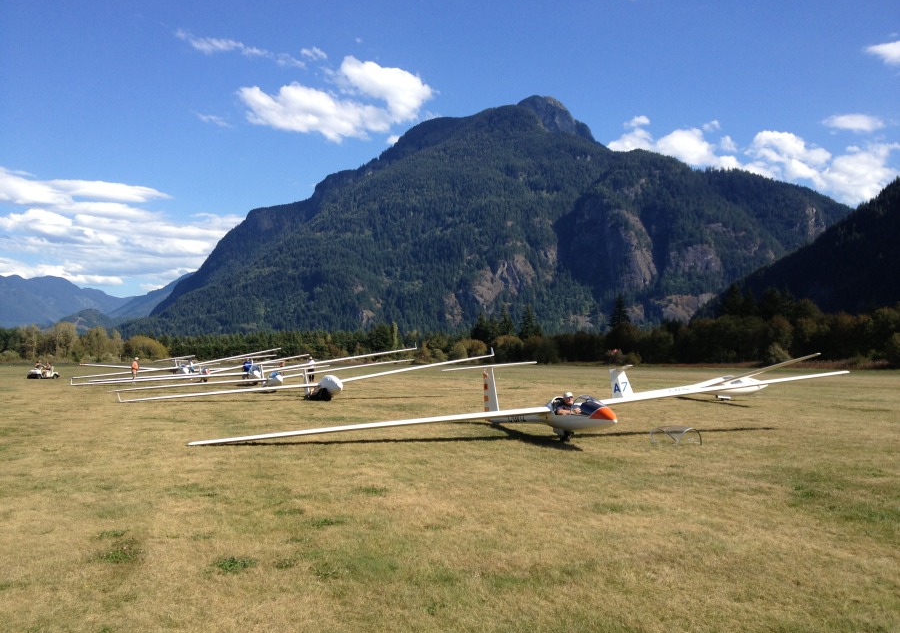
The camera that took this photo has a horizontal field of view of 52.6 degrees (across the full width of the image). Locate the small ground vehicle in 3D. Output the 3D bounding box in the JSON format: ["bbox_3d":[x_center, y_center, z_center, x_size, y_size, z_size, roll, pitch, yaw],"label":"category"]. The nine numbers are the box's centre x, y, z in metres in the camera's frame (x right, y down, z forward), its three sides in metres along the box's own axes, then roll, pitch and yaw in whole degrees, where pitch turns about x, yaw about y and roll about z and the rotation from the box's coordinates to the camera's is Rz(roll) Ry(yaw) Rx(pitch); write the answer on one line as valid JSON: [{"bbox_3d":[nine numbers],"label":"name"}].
[{"bbox_3d":[-33.454,4.585,75.000,1.200,1.150,2.400,-1,-3,28],"label":"small ground vehicle"}]

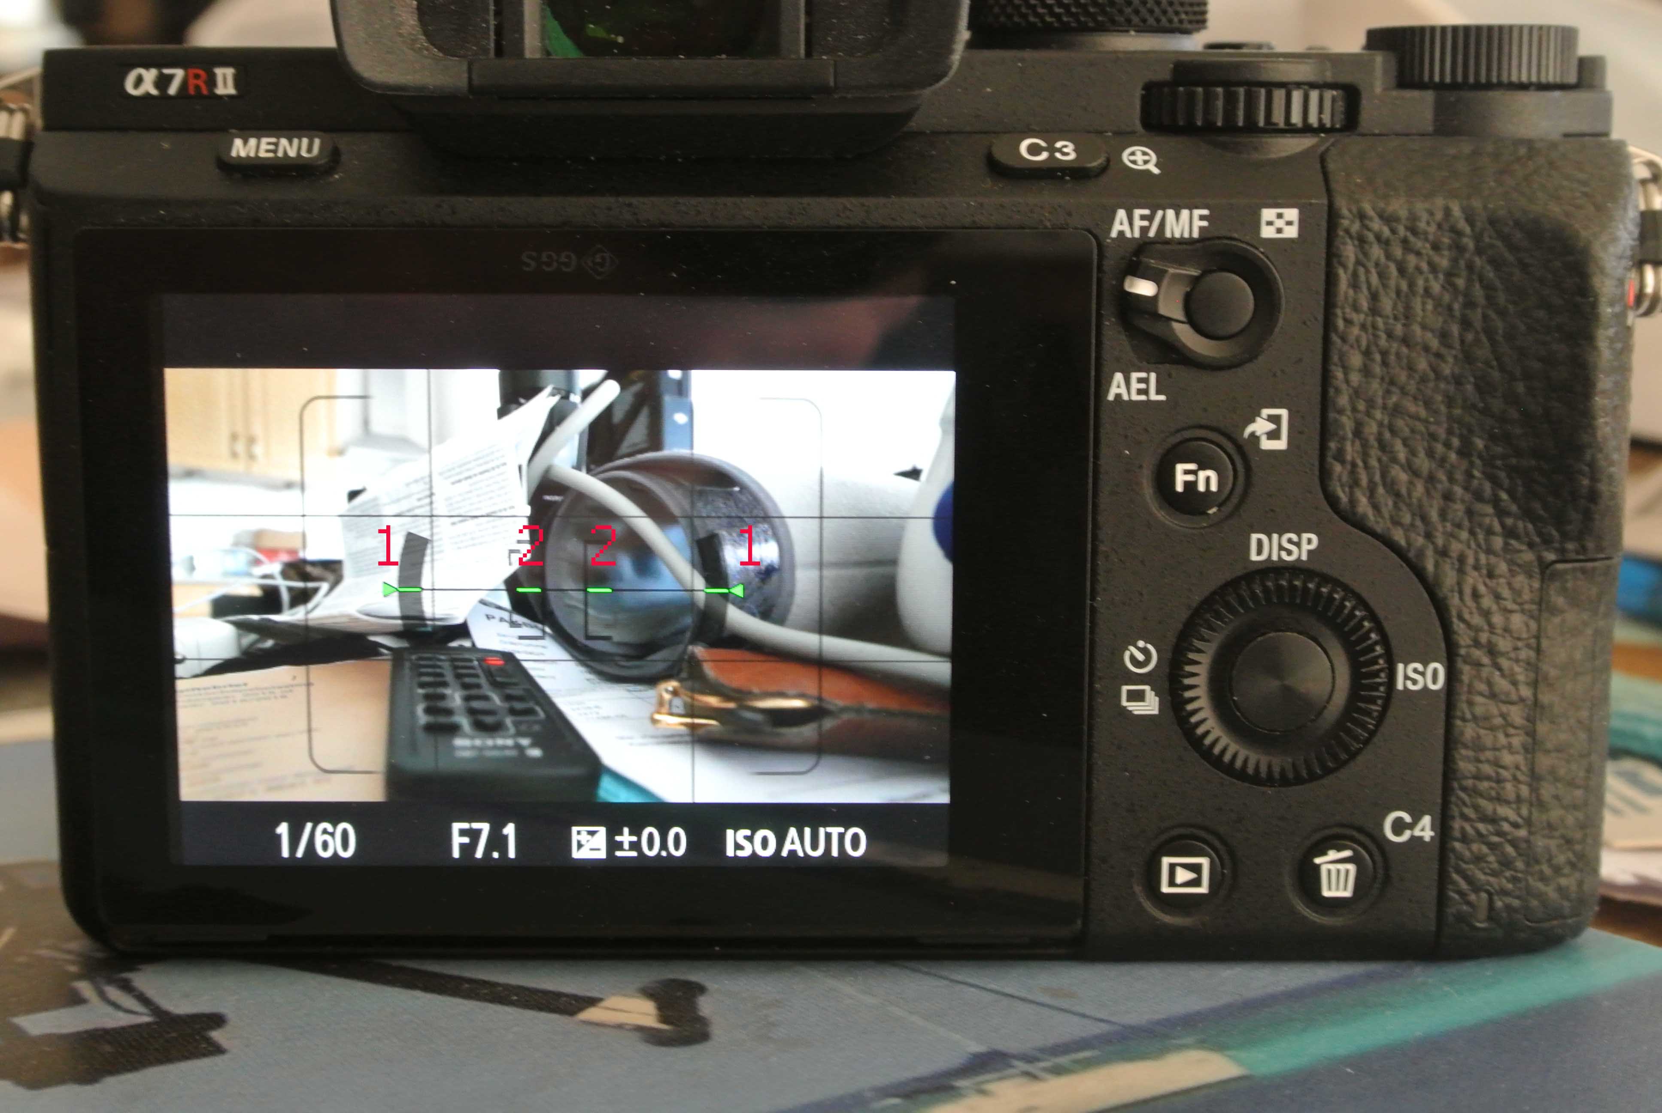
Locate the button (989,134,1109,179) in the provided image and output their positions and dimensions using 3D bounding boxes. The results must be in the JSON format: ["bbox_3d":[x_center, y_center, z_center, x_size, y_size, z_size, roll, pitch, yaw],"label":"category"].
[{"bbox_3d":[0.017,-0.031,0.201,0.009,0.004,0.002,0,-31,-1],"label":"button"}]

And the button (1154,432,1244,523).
[{"bbox_3d":[0.028,-0.006,0.198,0.007,0.007,0.002,0,7,0],"label":"button"}]

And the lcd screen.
[{"bbox_3d":[-0.021,0.002,0.204,0.061,0.046,0.003,0,9,-1],"label":"lcd screen"}]

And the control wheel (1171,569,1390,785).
[{"bbox_3d":[0.035,0.009,0.204,0.017,0.017,0.003,0,9,-1],"label":"control wheel"}]

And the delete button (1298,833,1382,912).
[{"bbox_3d":[0.041,0.025,0.207,0.006,0.006,0.002,0,9,-1],"label":"delete button"}]

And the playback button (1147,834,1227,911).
[{"bbox_3d":[0.029,0.025,0.207,0.006,0.006,0.002,0,9,-1],"label":"playback button"}]

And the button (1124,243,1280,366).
[{"bbox_3d":[0.028,-0.019,0.199,0.012,0.009,0.004,0,9,-1],"label":"button"}]

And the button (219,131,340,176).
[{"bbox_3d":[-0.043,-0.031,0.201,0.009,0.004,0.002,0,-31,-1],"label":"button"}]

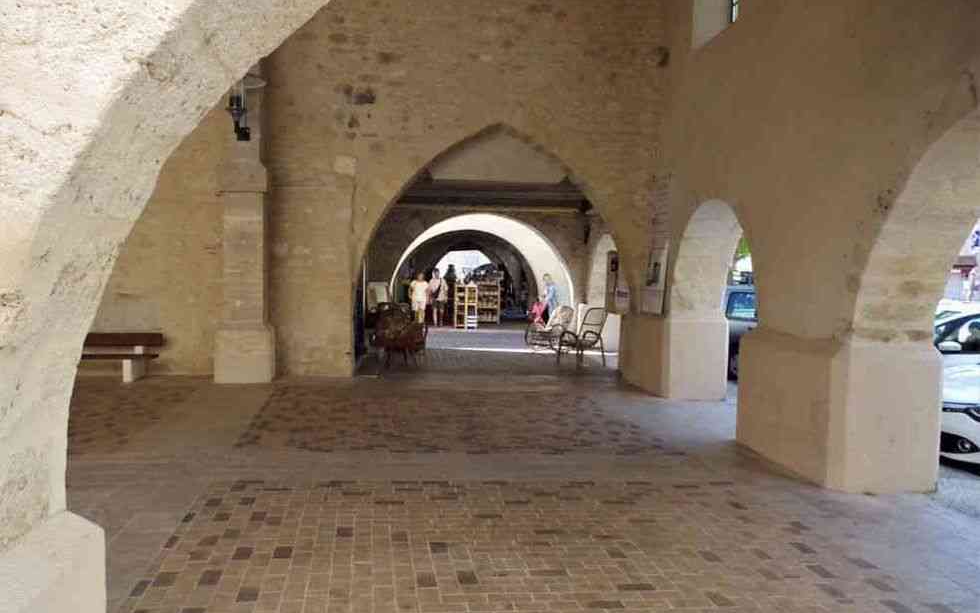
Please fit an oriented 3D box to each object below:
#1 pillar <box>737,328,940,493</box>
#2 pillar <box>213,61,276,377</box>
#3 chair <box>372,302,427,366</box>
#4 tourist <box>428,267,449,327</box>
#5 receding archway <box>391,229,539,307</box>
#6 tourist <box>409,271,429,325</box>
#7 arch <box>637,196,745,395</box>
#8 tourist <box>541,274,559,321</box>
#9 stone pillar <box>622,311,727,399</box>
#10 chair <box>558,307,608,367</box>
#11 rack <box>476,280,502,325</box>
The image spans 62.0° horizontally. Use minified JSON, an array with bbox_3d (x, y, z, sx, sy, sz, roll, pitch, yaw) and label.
[{"bbox_3d":[2.988,0.778,7.195,0.843,1.200,1.902,0,3,-6],"label":"pillar"},{"bbox_3d":[-3.611,-1.240,12.086,0.830,4.700,0.640,0,3,-7],"label":"pillar"},{"bbox_3d":[-1.565,0.471,14.118,0.780,1.000,0.800,-1,3,-27],"label":"chair"},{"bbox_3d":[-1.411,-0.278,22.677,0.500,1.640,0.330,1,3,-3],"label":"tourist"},{"bbox_3d":[-0.731,-1.101,23.023,4.132,2.158,0.900,0,3,-8],"label":"receding archway"},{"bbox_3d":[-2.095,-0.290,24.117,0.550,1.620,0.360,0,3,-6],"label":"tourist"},{"bbox_3d":[3.139,0.005,10.433,0.780,2.700,3.900,0,3,-7],"label":"arch"},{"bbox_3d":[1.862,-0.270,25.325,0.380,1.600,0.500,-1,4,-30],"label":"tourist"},{"bbox_3d":[2.841,0.669,12.633,0.850,1.130,2.060,0,3,-7],"label":"stone pillar"},{"bbox_3d":[1.679,0.578,14.869,0.680,1.020,0.600,-2,4,-41],"label":"chair"},{"bbox_3d":[-0.037,-0.152,24.507,0.720,1.360,0.420,0,3,-6],"label":"rack"}]

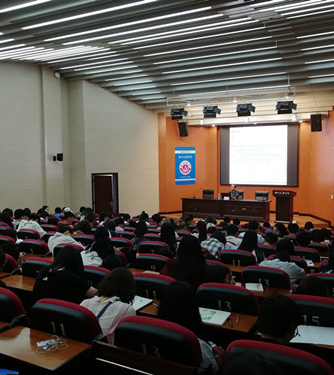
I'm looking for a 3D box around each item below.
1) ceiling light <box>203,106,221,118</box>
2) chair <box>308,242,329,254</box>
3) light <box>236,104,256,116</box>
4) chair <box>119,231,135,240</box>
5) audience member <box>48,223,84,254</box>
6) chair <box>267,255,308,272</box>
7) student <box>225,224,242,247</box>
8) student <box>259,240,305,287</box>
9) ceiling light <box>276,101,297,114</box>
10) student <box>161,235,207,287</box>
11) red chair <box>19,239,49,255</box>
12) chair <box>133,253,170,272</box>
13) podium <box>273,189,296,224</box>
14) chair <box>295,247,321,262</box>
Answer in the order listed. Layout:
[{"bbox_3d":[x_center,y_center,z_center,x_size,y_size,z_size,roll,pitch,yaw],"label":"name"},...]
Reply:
[{"bbox_3d":[1.593,-2.625,13.650,0.500,0.400,0.400,1,4,27],"label":"ceiling light"},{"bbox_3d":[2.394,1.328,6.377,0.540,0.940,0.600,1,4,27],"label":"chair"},{"bbox_3d":[2.637,-2.586,13.100,0.500,0.400,0.400,1,4,27],"label":"light"},{"bbox_3d":[-0.570,1.188,6.682,0.530,0.960,0.620,2,5,26],"label":"chair"},{"bbox_3d":[-1.425,1.054,5.350,0.520,1.130,0.750,2,5,27],"label":"audience member"},{"bbox_3d":[1.397,1.190,4.421,0.480,0.990,0.600,2,5,29],"label":"chair"},{"bbox_3d":[0.983,1.079,5.946,0.500,1.220,0.750,2,5,29],"label":"student"},{"bbox_3d":[1.212,1.111,4.120,0.520,1.130,0.750,2,5,27],"label":"student"},{"bbox_3d":[3.818,-2.556,12.462,0.650,0.420,0.360,2,5,29],"label":"ceiling light"},{"bbox_3d":[0.116,0.980,3.222,0.500,1.180,0.750,2,5,29],"label":"student"},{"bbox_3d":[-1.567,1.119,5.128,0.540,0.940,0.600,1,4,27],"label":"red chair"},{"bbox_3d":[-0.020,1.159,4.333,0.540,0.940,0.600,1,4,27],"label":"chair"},{"bbox_3d":[4.417,0.730,14.600,0.800,1.200,0.550,1,5,18],"label":"podium"},{"bbox_3d":[1.901,1.254,5.384,0.530,0.960,0.620,2,5,25],"label":"chair"}]

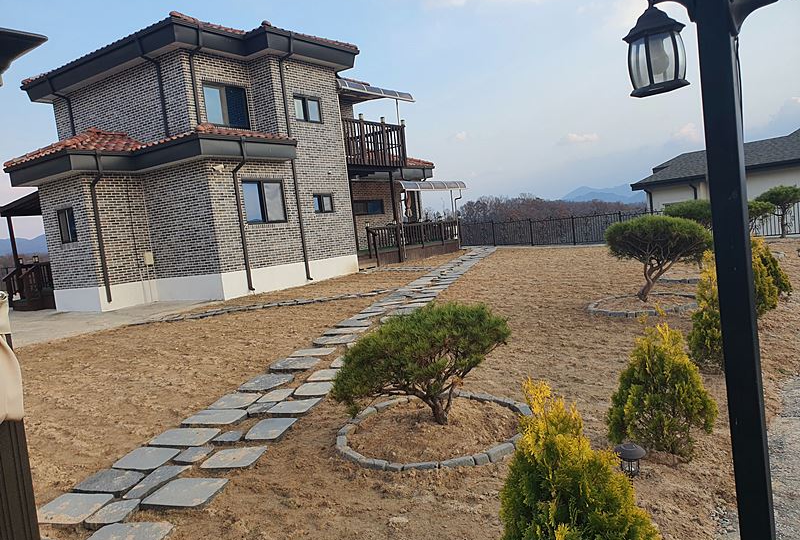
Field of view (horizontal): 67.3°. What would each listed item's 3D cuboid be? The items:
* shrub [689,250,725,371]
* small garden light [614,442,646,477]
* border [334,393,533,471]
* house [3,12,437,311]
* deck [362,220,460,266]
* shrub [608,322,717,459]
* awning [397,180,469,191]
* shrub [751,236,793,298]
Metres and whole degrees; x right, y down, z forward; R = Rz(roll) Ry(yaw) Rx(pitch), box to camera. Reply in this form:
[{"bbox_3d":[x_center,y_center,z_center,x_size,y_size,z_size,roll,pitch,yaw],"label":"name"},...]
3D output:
[{"bbox_3d":[2.575,0.323,4.864,0.538,0.969,0.538,-4,5,28],"label":"shrub"},{"bbox_3d":[1.222,1.009,3.191,0.176,0.159,0.176,-5,4,19],"label":"small garden light"},{"bbox_3d":[0.244,1.080,4.216,1.373,0.100,1.373,-6,4,2],"label":"border"},{"bbox_3d":[-4.910,-3.708,23.398,9.350,7.950,18.000,-4,5,34],"label":"house"},{"bbox_3d":[-0.319,-1.090,24.932,2.600,1.500,7.500,-4,5,34],"label":"deck"},{"bbox_3d":[1.497,0.665,3.417,0.608,0.745,0.608,-5,5,23],"label":"shrub"},{"bbox_3d":[1.088,-3.625,26.345,1.650,0.460,5.400,-4,5,34],"label":"awning"},{"bbox_3d":[4.827,-0.051,7.914,0.634,0.757,0.634,-4,5,31],"label":"shrub"}]

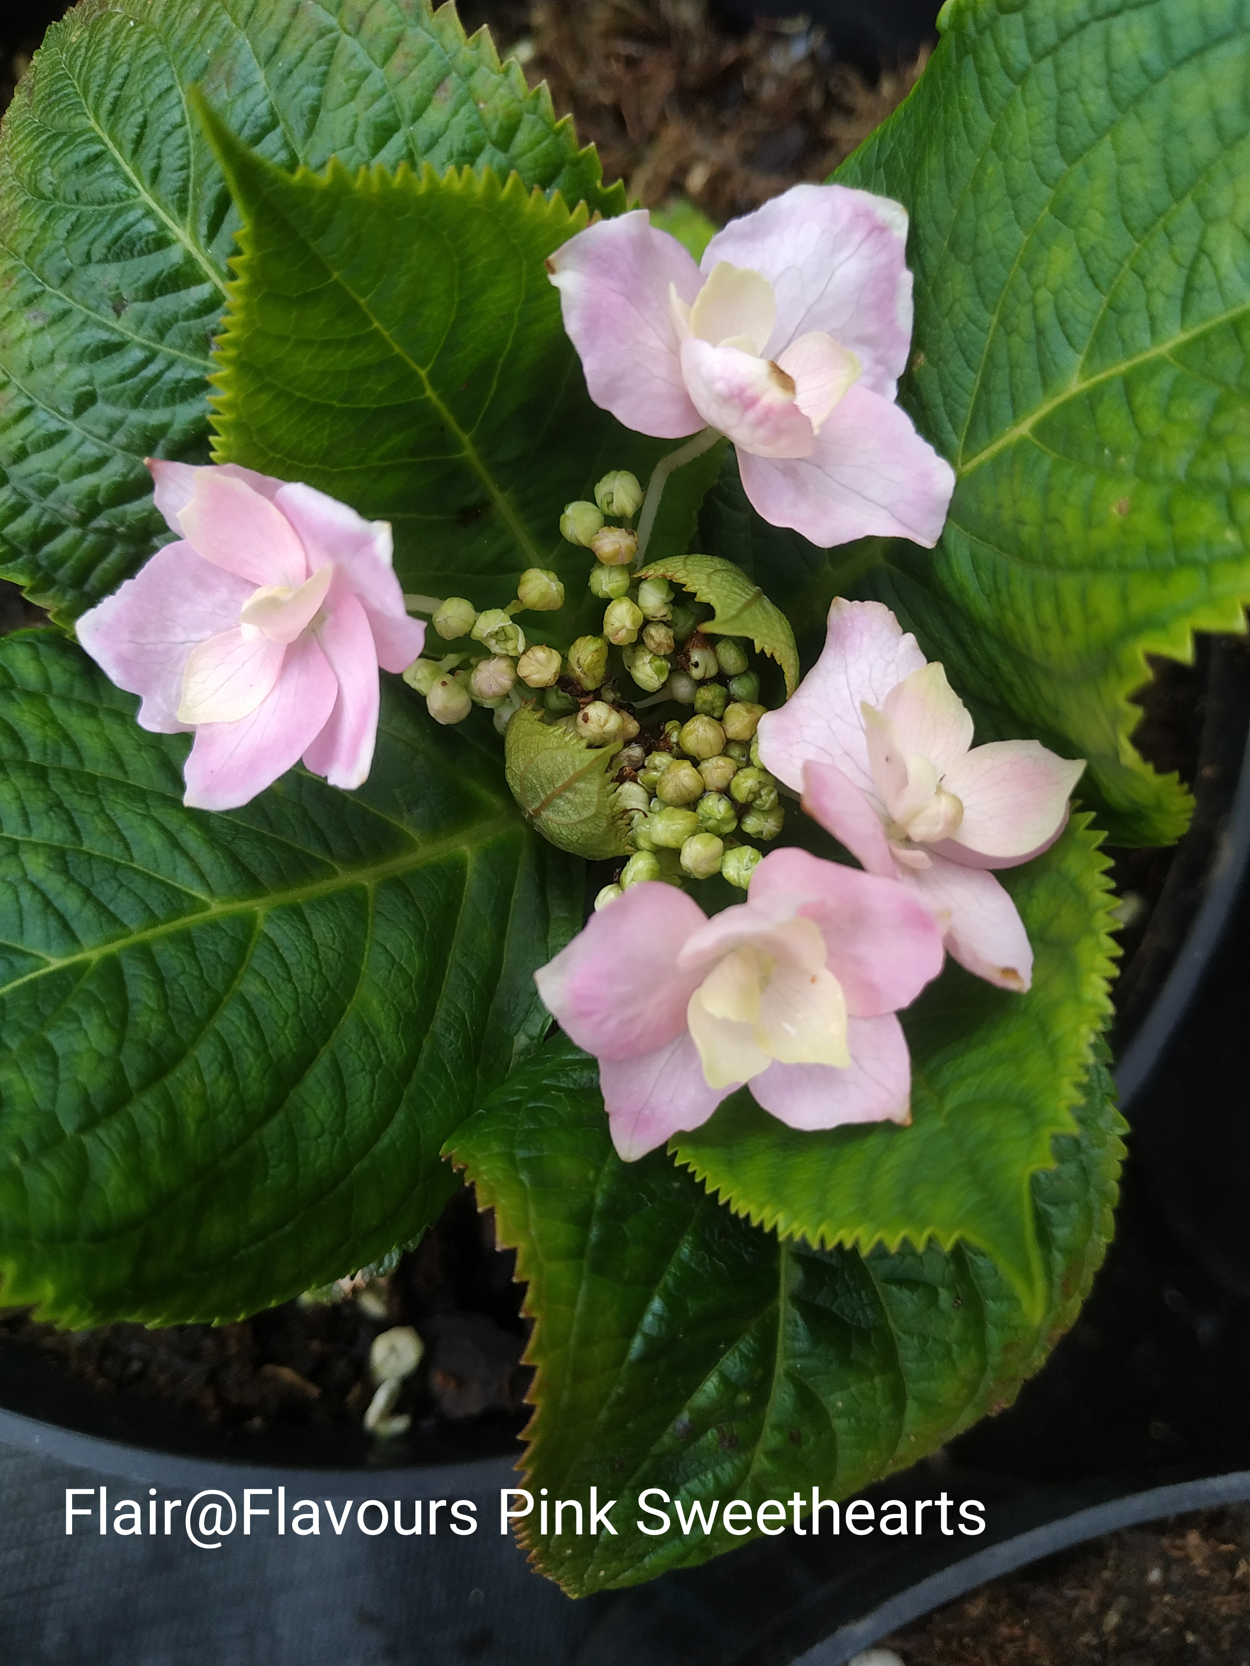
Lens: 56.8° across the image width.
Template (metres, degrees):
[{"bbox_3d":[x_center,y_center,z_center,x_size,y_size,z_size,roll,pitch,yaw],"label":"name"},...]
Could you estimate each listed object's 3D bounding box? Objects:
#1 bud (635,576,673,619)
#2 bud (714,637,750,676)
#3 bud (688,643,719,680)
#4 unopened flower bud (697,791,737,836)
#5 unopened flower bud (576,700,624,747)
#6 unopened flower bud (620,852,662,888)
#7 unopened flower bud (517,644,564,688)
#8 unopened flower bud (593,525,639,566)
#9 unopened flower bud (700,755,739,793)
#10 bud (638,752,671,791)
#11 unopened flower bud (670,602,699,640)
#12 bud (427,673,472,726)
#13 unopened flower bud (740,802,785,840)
[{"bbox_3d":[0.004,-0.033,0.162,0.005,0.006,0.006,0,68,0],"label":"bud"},{"bbox_3d":[0.016,-0.026,0.170,0.005,0.006,0.006,1,81,-3],"label":"bud"},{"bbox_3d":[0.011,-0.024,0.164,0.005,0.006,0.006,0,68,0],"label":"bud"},{"bbox_3d":[0.012,-0.003,0.157,0.005,0.006,0.006,0,68,0],"label":"unopened flower bud"},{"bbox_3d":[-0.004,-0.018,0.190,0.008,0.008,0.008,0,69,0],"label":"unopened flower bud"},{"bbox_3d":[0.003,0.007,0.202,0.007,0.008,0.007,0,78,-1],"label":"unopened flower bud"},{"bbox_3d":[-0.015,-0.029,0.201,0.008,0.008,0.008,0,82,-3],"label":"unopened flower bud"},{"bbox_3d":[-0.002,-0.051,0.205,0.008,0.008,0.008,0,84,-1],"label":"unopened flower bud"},{"bbox_3d":[0.013,-0.009,0.166,0.006,0.006,0.006,1,81,-3],"label":"unopened flower bud"},{"bbox_3d":[0.005,-0.009,0.169,0.006,0.006,0.006,1,81,-3],"label":"bud"},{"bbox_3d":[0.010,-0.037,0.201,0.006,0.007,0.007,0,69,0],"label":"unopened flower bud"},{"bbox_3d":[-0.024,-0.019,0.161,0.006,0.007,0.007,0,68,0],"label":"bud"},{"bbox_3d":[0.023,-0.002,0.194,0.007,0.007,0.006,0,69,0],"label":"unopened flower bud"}]

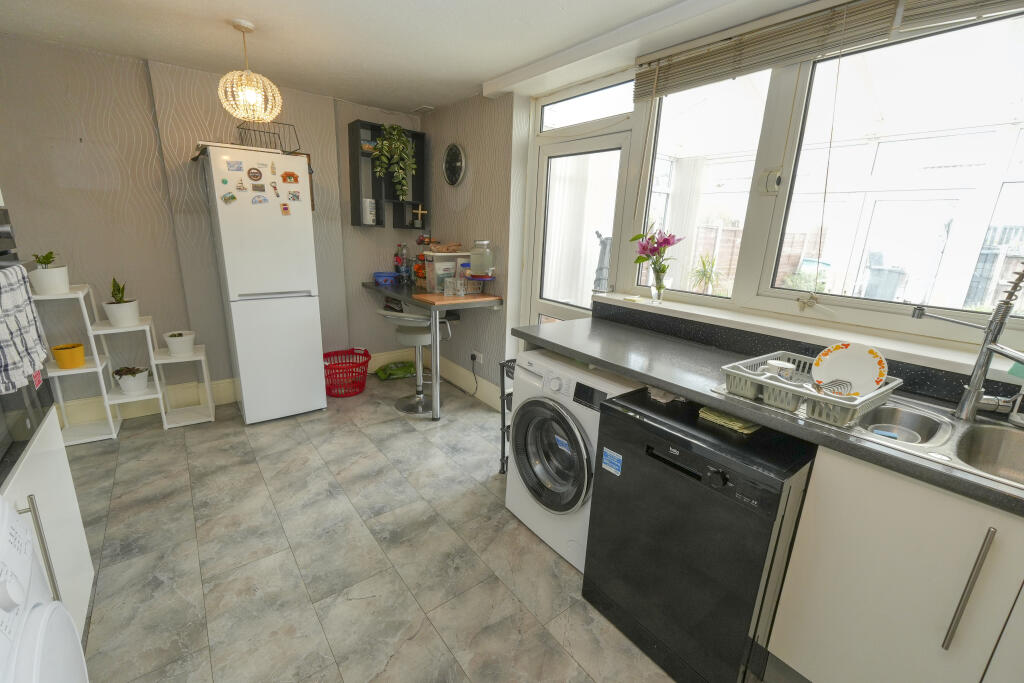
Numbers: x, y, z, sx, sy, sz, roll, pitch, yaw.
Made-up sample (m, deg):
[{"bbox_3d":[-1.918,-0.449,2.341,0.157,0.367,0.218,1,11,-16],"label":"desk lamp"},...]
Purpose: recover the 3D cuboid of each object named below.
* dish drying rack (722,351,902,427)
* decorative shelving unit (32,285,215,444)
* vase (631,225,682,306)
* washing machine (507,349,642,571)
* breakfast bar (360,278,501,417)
[{"bbox_3d":[0.999,0.146,1.435,0.430,0.088,0.385,-9,19,-36],"label":"dish drying rack"},{"bbox_3d":[-2.564,0.119,2.883,0.790,0.966,0.330,-8,18,-32],"label":"decorative shelving unit"},{"bbox_3d":[0.830,-0.444,2.459,0.220,0.435,0.250,-9,19,-36],"label":"vase"},{"bbox_3d":[0.377,0.518,2.085,0.580,0.840,0.600,-9,19,-36],"label":"washing machine"},{"bbox_3d":[-0.752,-0.001,3.734,0.590,0.892,1.330,-9,19,-36],"label":"breakfast bar"}]

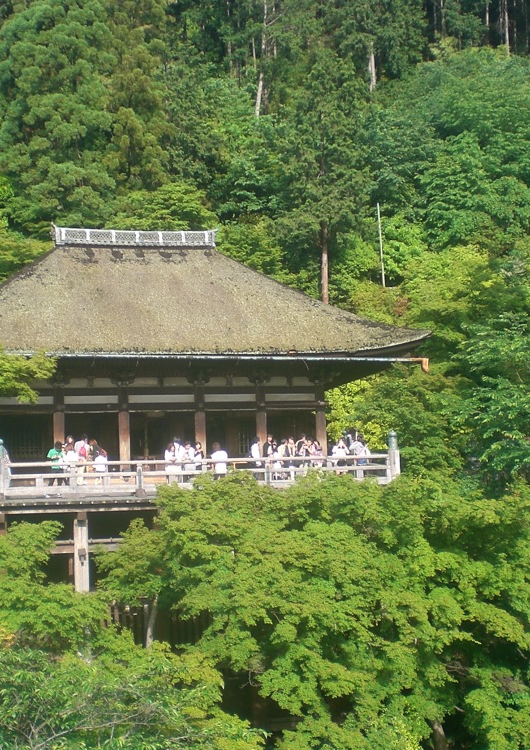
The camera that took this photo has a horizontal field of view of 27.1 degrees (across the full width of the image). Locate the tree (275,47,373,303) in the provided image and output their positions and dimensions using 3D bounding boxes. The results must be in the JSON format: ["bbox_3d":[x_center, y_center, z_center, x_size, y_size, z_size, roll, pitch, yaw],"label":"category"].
[{"bbox_3d":[2.873,-9.438,53.000,4.731,12.842,4.700,-1,-3,3],"label":"tree"}]

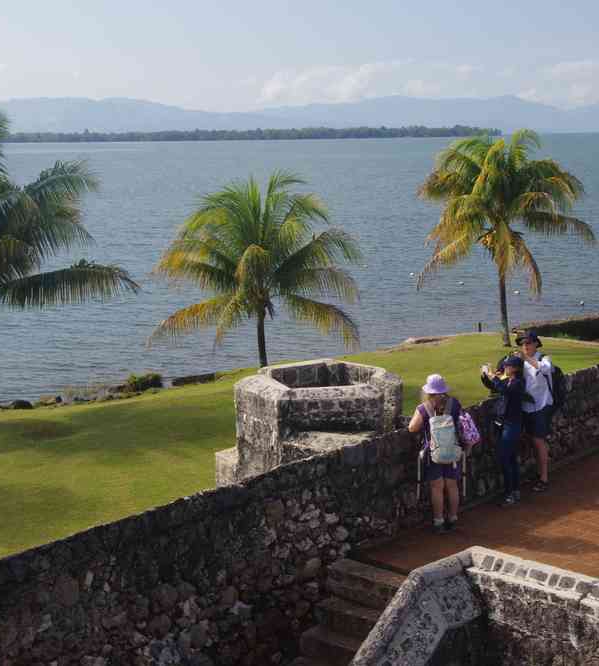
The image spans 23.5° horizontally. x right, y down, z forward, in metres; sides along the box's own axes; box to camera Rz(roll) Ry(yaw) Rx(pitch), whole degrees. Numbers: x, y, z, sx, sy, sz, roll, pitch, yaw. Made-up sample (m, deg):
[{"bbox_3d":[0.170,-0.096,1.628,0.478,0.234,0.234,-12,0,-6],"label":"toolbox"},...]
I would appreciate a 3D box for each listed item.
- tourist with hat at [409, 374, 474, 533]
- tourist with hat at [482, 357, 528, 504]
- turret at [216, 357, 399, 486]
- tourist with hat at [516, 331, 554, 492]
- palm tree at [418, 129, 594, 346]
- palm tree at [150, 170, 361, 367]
[{"bbox_3d":[1.444,1.203,14.666,0.620,1.572,0.520,-4,8,-20],"label":"tourist with hat"},{"bbox_3d":[2.271,1.032,15.715,0.580,1.603,0.480,-2,8,-12],"label":"tourist with hat"},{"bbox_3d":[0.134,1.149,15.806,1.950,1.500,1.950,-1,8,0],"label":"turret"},{"bbox_3d":[2.669,0.863,16.266,0.520,1.777,0.550,-8,11,-43],"label":"tourist with hat"},{"bbox_3d":[6.300,-2.877,43.750,5.391,6.582,5.391,-1,8,0],"label":"palm tree"},{"bbox_3d":[-1.262,-1.715,39.884,5.860,5.520,5.860,-1,8,0],"label":"palm tree"}]

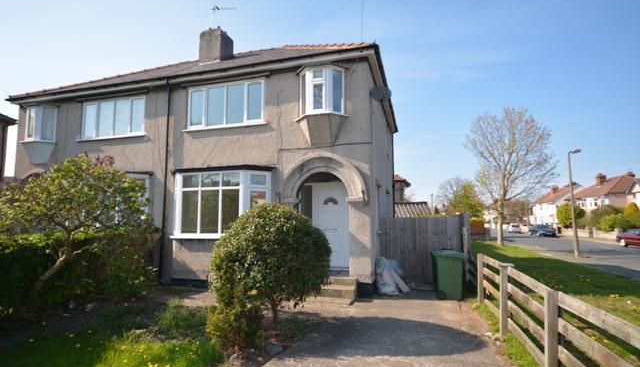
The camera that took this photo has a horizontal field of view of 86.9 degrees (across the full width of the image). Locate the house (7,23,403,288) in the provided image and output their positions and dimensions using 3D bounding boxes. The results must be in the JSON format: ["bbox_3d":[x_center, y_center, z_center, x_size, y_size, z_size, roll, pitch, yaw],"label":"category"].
[{"bbox_3d":[-3.585,-1.489,13.693,12.800,9.300,8.500,-2,-6,16],"label":"house"}]

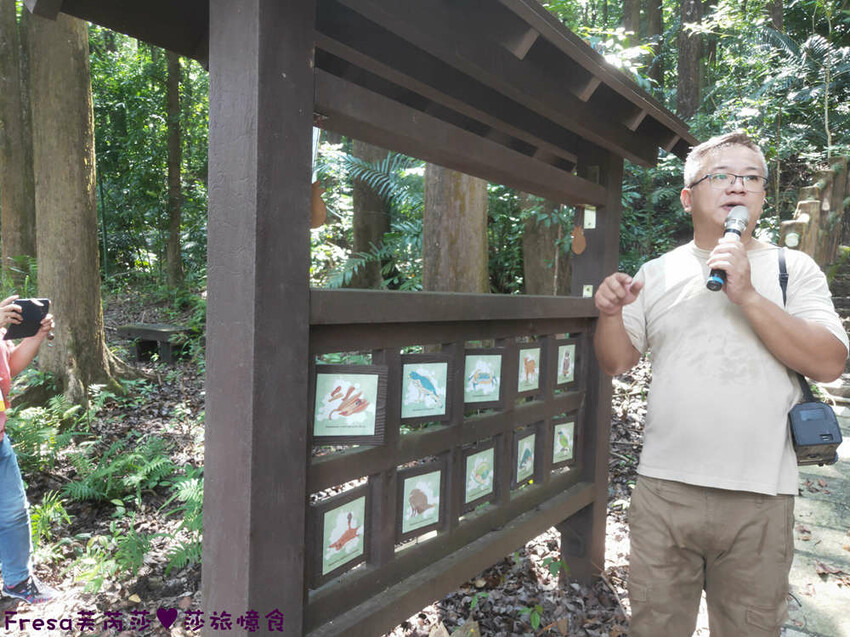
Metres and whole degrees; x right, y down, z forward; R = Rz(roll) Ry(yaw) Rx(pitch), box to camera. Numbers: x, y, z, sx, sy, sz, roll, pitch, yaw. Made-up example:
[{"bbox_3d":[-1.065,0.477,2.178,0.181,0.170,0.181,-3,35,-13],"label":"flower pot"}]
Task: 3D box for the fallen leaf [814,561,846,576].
[{"bbox_3d":[1.934,1.193,2.700,0.130,0.035,0.085,3,3,36],"label":"fallen leaf"}]

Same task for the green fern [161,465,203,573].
[{"bbox_3d":[-1.062,0.964,2.720,0.440,0.400,0.420,2,2,0],"label":"green fern"}]

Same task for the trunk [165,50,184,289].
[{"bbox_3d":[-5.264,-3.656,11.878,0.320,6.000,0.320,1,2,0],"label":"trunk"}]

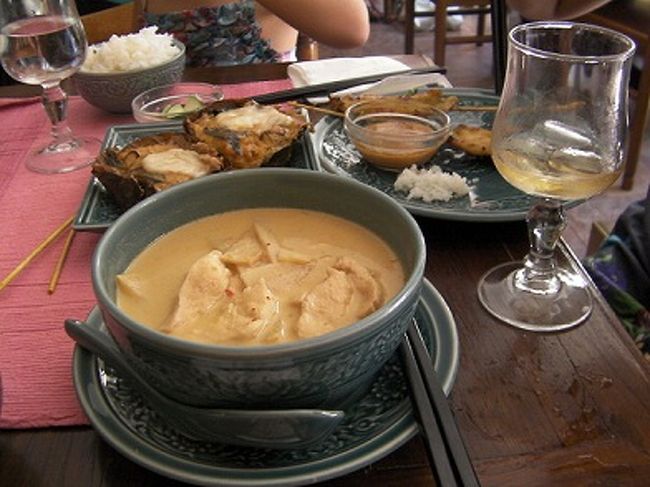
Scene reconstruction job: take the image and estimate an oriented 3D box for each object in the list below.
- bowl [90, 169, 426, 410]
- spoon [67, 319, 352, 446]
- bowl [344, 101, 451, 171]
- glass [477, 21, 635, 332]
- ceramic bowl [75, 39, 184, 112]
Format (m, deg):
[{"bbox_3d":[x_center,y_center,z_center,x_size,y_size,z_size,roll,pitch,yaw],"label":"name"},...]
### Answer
[{"bbox_3d":[-0.031,0.029,0.375,0.164,0.068,0.164,-1,34,1],"label":"bowl"},{"bbox_3d":[-0.056,0.064,0.330,0.134,0.041,0.052,1,70,-6],"label":"spoon"},{"bbox_3d":[0.057,-0.081,0.564,0.083,0.034,0.083,-1,34,1],"label":"bowl"},{"bbox_3d":[0.124,-0.033,0.393,0.073,0.159,0.073,-2,34,0],"label":"glass"},{"bbox_3d":[-0.187,-0.162,0.698,0.109,0.051,0.109,-2,34,0],"label":"ceramic bowl"}]

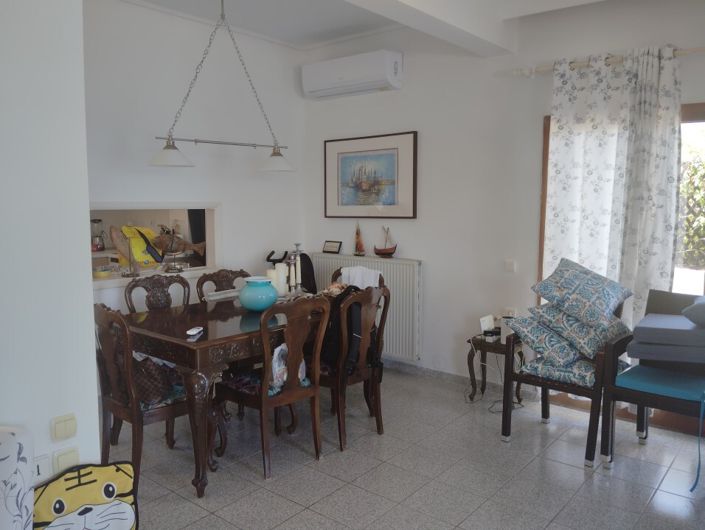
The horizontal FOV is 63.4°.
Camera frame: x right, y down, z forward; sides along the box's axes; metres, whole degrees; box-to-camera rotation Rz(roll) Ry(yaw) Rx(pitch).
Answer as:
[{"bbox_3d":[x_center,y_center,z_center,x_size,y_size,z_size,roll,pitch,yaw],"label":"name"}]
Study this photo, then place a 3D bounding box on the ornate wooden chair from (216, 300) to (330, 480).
[{"bbox_3d":[-0.482,0.657,3.390,0.500,1.010,0.550,-6,9,-43],"label":"ornate wooden chair"}]

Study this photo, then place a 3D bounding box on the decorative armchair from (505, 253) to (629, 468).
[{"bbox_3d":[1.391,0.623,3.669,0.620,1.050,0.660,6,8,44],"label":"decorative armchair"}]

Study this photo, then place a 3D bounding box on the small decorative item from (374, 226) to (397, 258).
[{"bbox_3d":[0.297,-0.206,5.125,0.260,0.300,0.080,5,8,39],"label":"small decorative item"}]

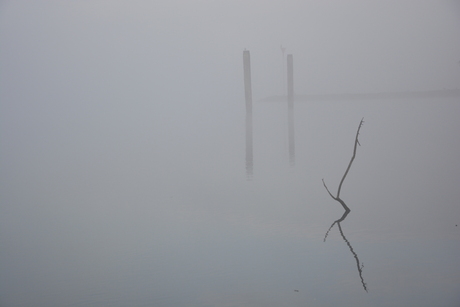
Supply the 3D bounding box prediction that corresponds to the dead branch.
[{"bbox_3d":[1.362,0.132,11.500,0.500,1.100,0.300,-1,4,0],"label":"dead branch"}]

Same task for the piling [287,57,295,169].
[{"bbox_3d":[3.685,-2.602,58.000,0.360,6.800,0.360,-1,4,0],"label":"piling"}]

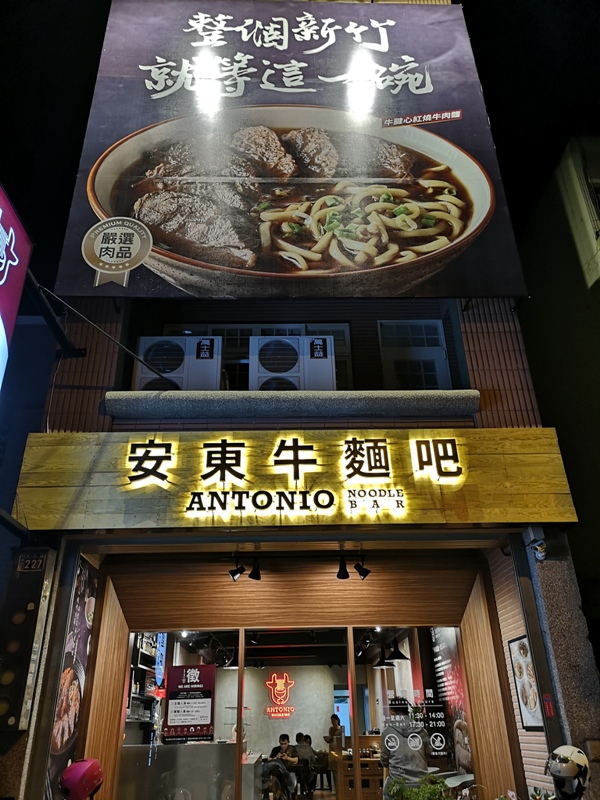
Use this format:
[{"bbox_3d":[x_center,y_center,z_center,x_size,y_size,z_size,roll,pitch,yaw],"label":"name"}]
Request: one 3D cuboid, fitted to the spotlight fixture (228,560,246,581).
[{"bbox_3d":[-0.594,1.619,5.926,0.155,0.190,0.115,12,-31,-23],"label":"spotlight fixture"}]

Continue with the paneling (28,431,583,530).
[{"bbox_3d":[-0.028,0.742,5.753,4.969,0.917,0.200,0,-28,-2],"label":"paneling"}]

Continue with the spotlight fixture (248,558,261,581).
[{"bbox_3d":[-0.428,1.612,5.934,0.115,0.200,0.150,2,-28,-7],"label":"spotlight fixture"}]

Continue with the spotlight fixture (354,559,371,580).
[{"bbox_3d":[0.599,1.618,5.958,0.150,0.200,0.115,-11,-30,17],"label":"spotlight fixture"}]

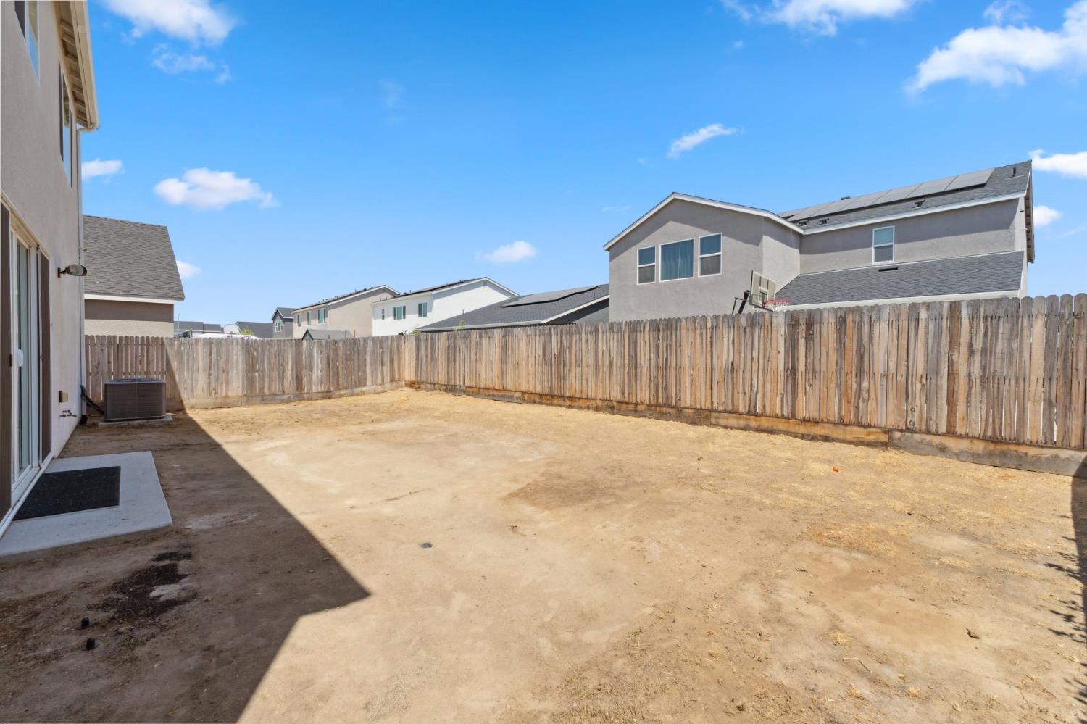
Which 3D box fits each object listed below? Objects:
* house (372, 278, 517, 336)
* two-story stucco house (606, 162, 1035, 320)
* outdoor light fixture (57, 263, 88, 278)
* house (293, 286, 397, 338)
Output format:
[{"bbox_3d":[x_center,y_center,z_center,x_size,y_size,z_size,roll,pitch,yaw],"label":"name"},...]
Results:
[{"bbox_3d":[-7.914,-3.060,39.133,10.045,7.150,10.660,-1,1,-43],"label":"house"},{"bbox_3d":[12.514,-3.220,19.696,16.503,8.200,12.094,-1,1,-43],"label":"two-story stucco house"},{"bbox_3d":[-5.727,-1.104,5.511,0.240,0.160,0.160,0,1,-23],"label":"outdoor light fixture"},{"bbox_3d":[-18.515,-3.396,46.356,10.455,7.550,11.275,-1,1,-43],"label":"house"}]

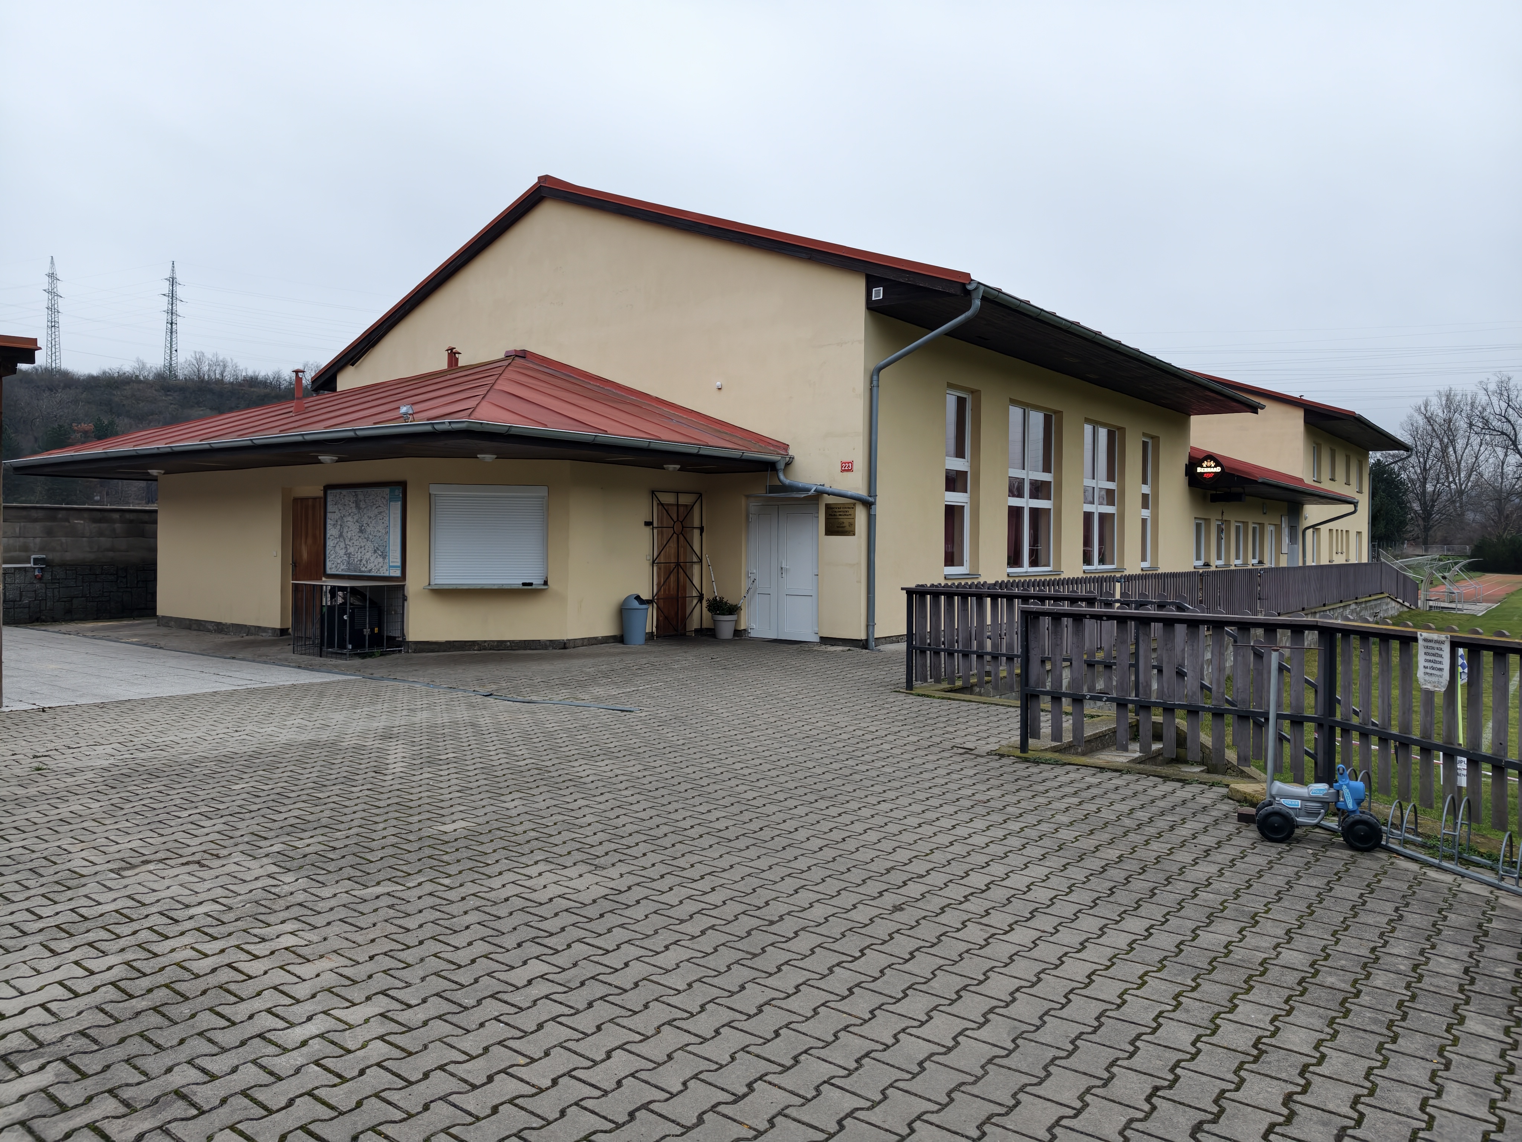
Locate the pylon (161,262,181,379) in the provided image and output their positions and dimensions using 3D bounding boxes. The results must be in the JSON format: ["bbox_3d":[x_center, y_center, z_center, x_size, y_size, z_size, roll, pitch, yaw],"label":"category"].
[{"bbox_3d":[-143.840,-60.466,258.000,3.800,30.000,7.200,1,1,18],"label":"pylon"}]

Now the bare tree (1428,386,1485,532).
[{"bbox_3d":[93.200,-14.080,142.000,7.600,21.300,7.600,1,2,33],"label":"bare tree"}]

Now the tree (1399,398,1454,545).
[{"bbox_3d":[85.259,-12.321,135.000,7.000,19.600,7.000,1,2,32],"label":"tree"}]

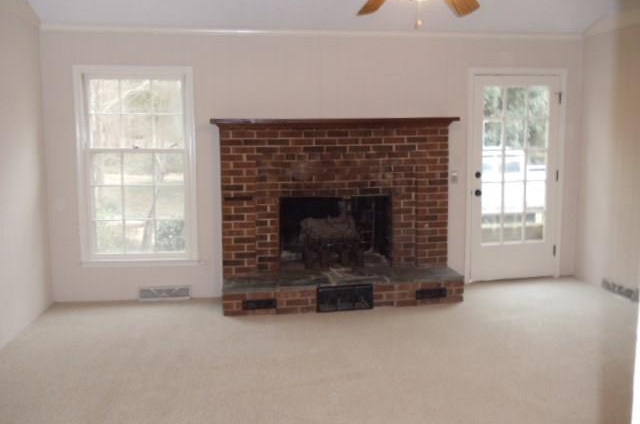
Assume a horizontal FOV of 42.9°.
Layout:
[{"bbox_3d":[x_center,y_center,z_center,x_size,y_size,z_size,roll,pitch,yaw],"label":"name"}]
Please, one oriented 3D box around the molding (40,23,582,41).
[{"bbox_3d":[0.093,-1.676,7.565,5.152,0.085,0.070,-2,8,-11],"label":"molding"}]

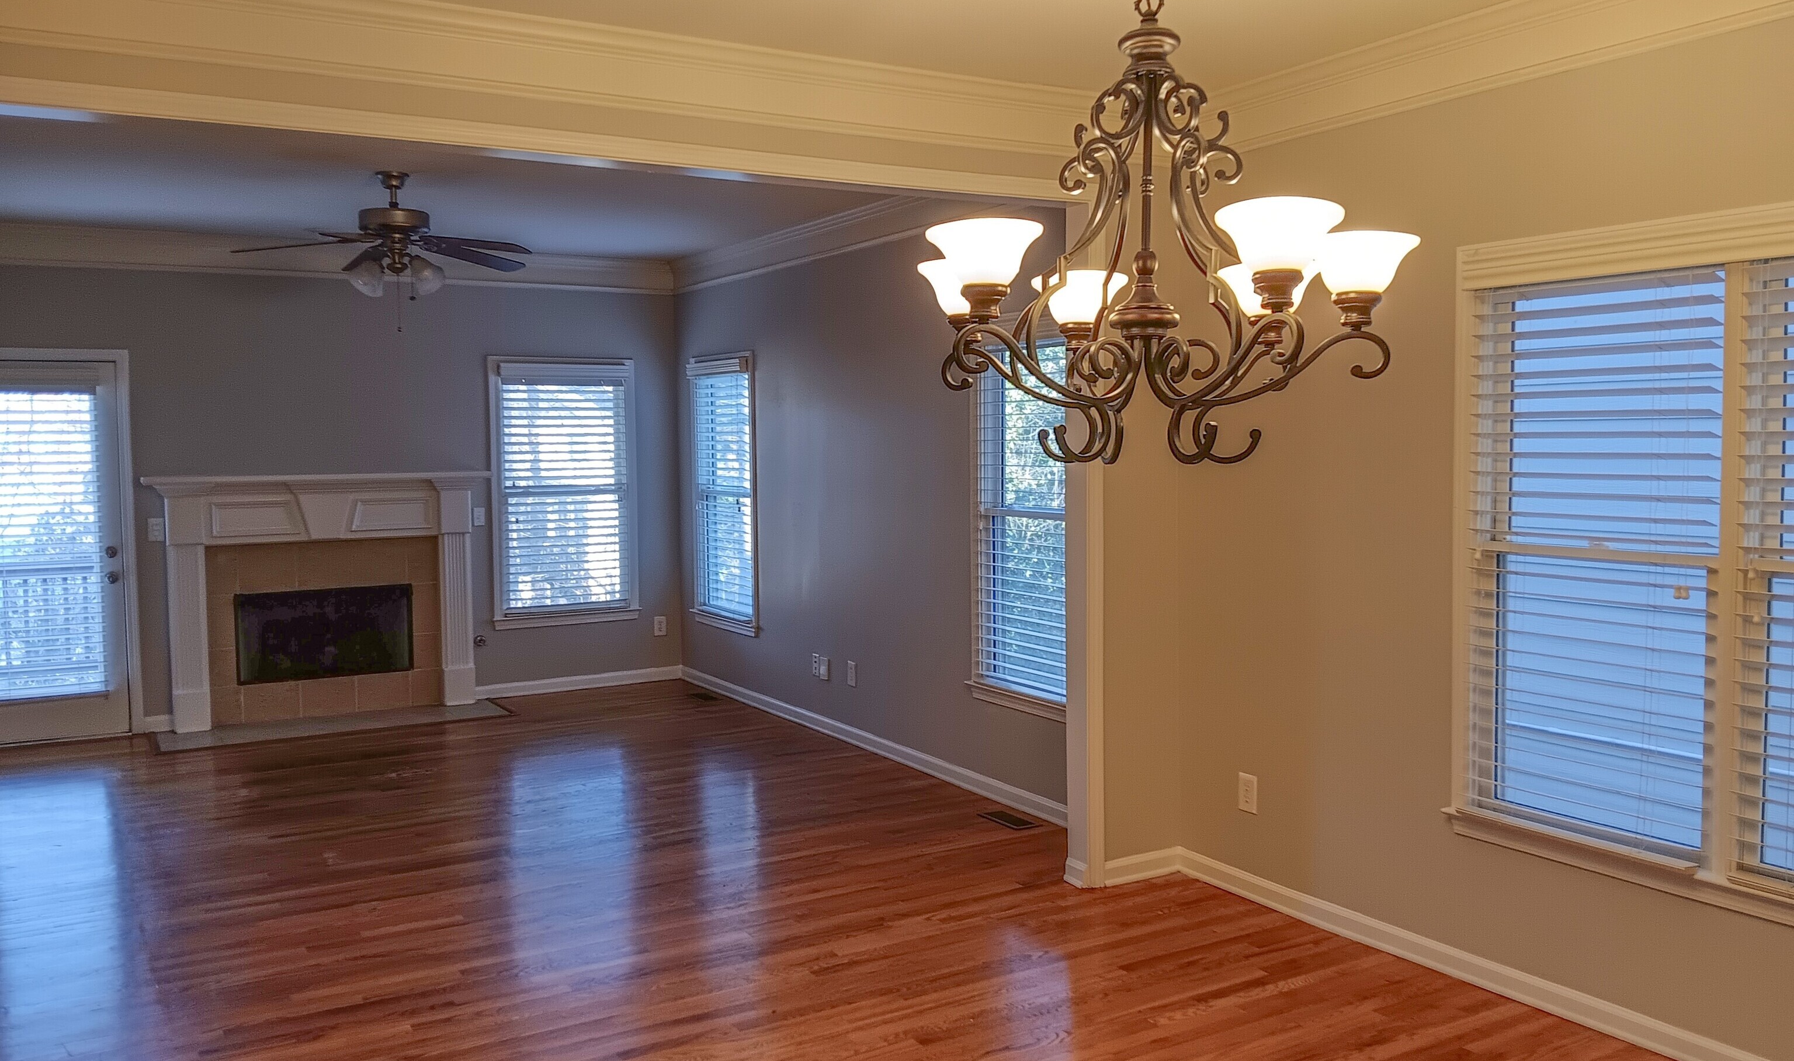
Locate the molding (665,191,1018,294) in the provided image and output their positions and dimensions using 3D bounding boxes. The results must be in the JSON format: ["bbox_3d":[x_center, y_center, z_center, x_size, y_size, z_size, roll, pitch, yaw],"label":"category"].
[{"bbox_3d":[-0.375,-1.516,6.975,0.095,0.162,4.269,-3,5,-32],"label":"molding"}]

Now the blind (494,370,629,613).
[{"bbox_3d":[-2.067,-0.266,8.481,0.836,1.545,0.070,-3,5,-32],"label":"blind"}]

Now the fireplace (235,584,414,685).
[{"bbox_3d":[-3.365,0.589,7.906,0.951,0.515,0.300,-3,5,-32],"label":"fireplace"}]

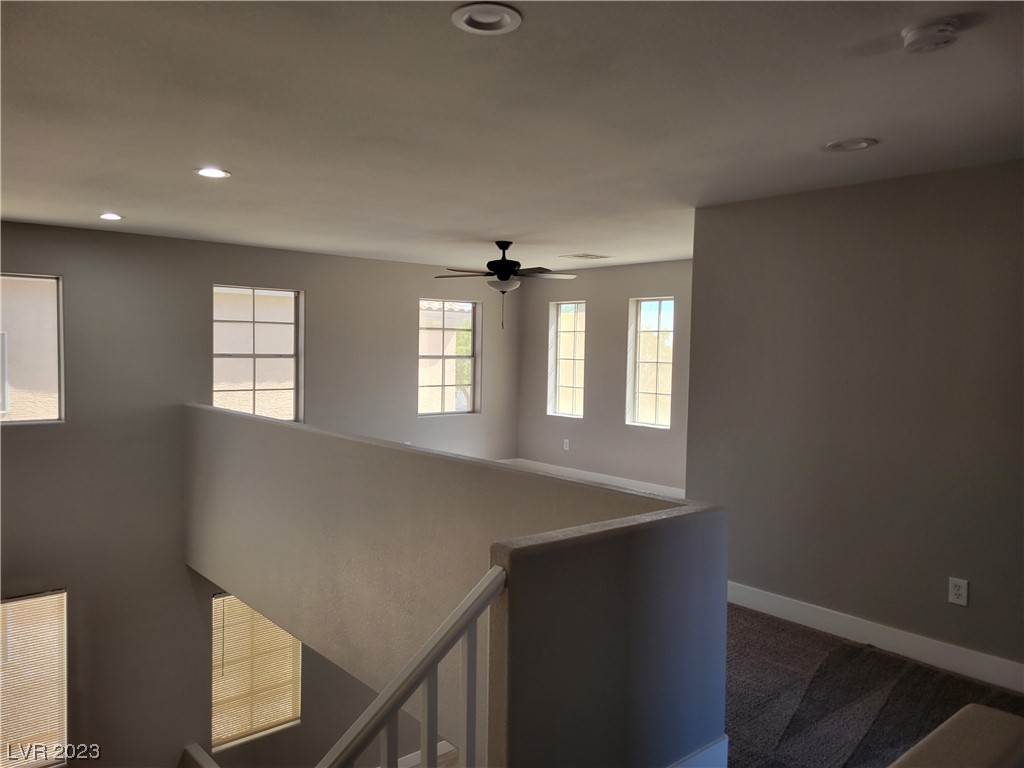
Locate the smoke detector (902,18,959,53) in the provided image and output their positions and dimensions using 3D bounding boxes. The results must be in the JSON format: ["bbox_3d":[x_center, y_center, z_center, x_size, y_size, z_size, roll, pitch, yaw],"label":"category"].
[{"bbox_3d":[1.166,-0.969,2.147,0.138,0.044,0.138,-1,4,-41],"label":"smoke detector"}]

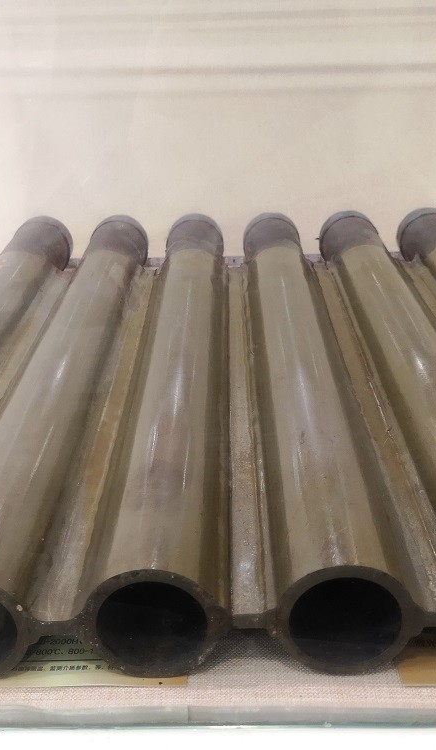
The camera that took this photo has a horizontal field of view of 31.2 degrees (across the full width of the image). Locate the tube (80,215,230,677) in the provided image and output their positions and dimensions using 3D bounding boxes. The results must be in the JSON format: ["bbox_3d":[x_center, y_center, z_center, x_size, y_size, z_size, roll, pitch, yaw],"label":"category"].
[{"bbox_3d":[-0.025,-0.018,0.582,0.060,0.060,0.564,-1,26,1],"label":"tube"}]

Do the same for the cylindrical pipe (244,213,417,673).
[{"bbox_3d":[0.056,-0.019,0.580,0.060,0.060,0.564,-1,26,1],"label":"cylindrical pipe"}]

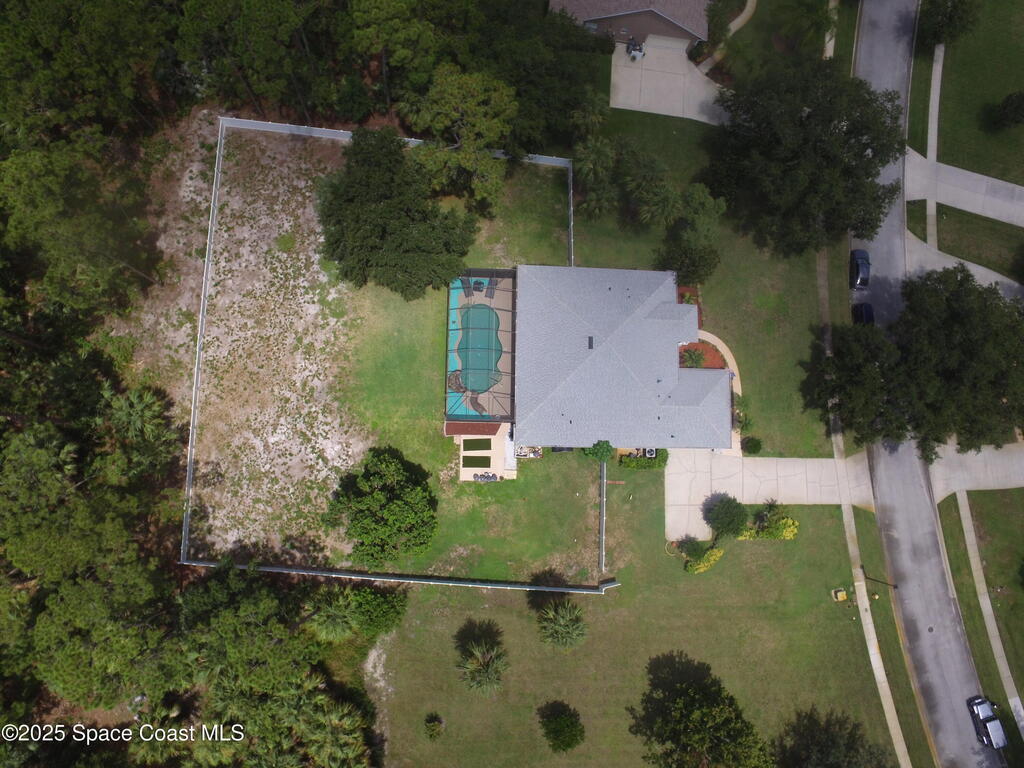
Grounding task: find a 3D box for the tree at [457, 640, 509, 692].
[{"bbox_3d":[-2.806,26.276,55.567,4.500,5.000,4.500,1,84,-6],"label":"tree"}]

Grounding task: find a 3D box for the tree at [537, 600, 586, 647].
[{"bbox_3d":[4.604,22.467,56.304,4.400,5.800,4.400,1,84,-6],"label":"tree"}]

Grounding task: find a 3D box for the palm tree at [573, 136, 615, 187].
[{"bbox_3d":[8.036,-22.198,60.983,4.000,6.500,4.000,1,84,-6],"label":"palm tree"}]

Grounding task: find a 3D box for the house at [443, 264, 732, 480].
[{"bbox_3d":[7.908,-1.207,58.918,29.340,6.200,21.750,1,84,-6],"label":"house"}]

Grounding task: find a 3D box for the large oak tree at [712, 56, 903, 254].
[{"bbox_3d":[30.170,-23.309,61.292,18.500,10.500,18.500,1,84,-6],"label":"large oak tree"}]

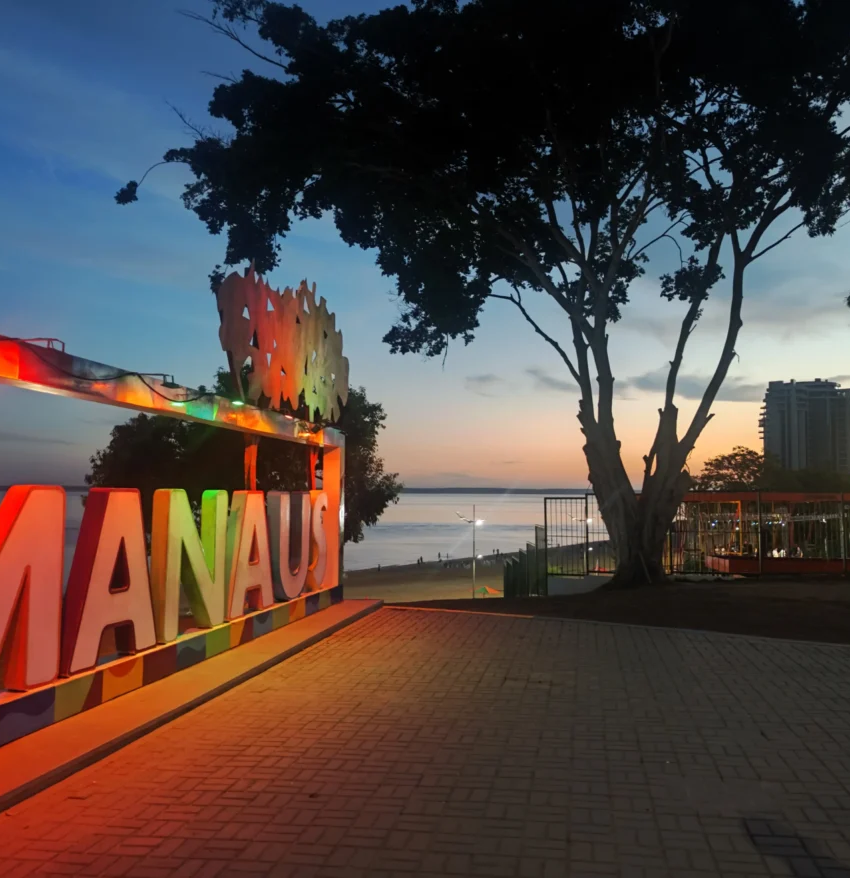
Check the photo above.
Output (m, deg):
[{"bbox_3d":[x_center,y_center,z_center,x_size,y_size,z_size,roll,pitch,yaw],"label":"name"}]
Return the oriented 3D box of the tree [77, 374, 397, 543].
[{"bbox_3d":[-5.560,1.800,25.000,9.600,7.400,8.800,1,-4,-13],"label":"tree"}]

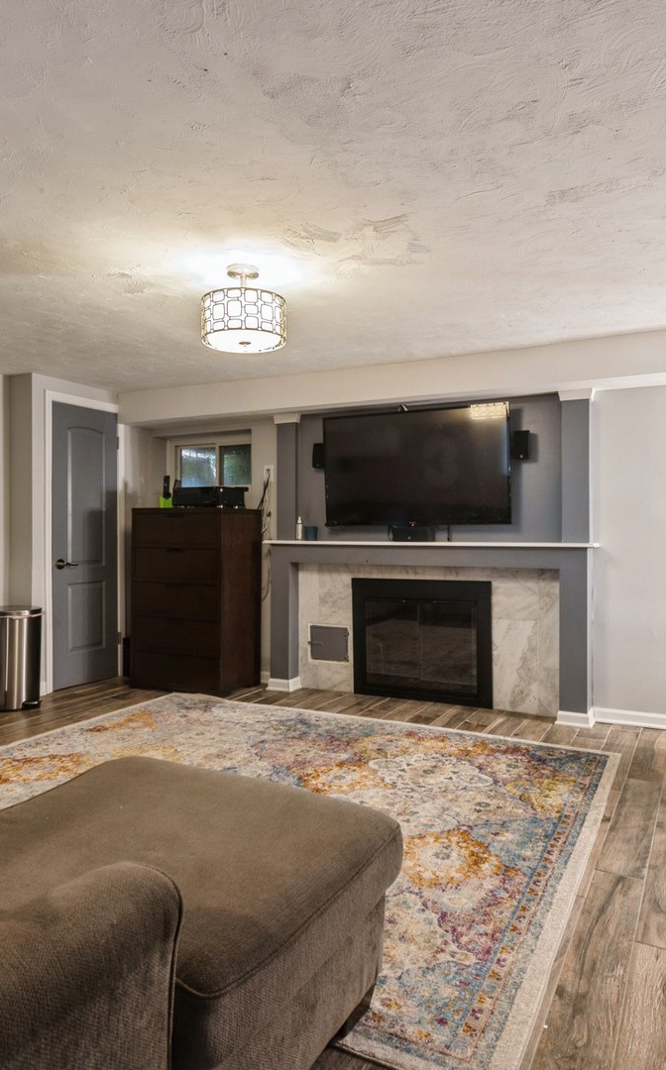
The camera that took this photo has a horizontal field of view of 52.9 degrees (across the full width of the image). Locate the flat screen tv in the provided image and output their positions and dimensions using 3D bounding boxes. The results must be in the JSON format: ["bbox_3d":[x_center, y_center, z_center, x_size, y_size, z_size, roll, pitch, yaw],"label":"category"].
[{"bbox_3d":[0.508,-0.422,4.234,1.235,0.713,0.060,0,5,28],"label":"flat screen tv"}]

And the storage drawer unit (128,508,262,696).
[{"bbox_3d":[-0.995,0.463,4.893,0.790,1.278,0.490,0,1,25],"label":"storage drawer unit"}]

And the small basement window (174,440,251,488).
[{"bbox_3d":[-0.962,-0.584,5.453,0.870,0.430,0.090,0,1,28],"label":"small basement window"}]

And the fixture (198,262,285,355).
[{"bbox_3d":[-0.358,-0.920,2.699,0.340,0.295,0.340,0,1,0],"label":"fixture"}]

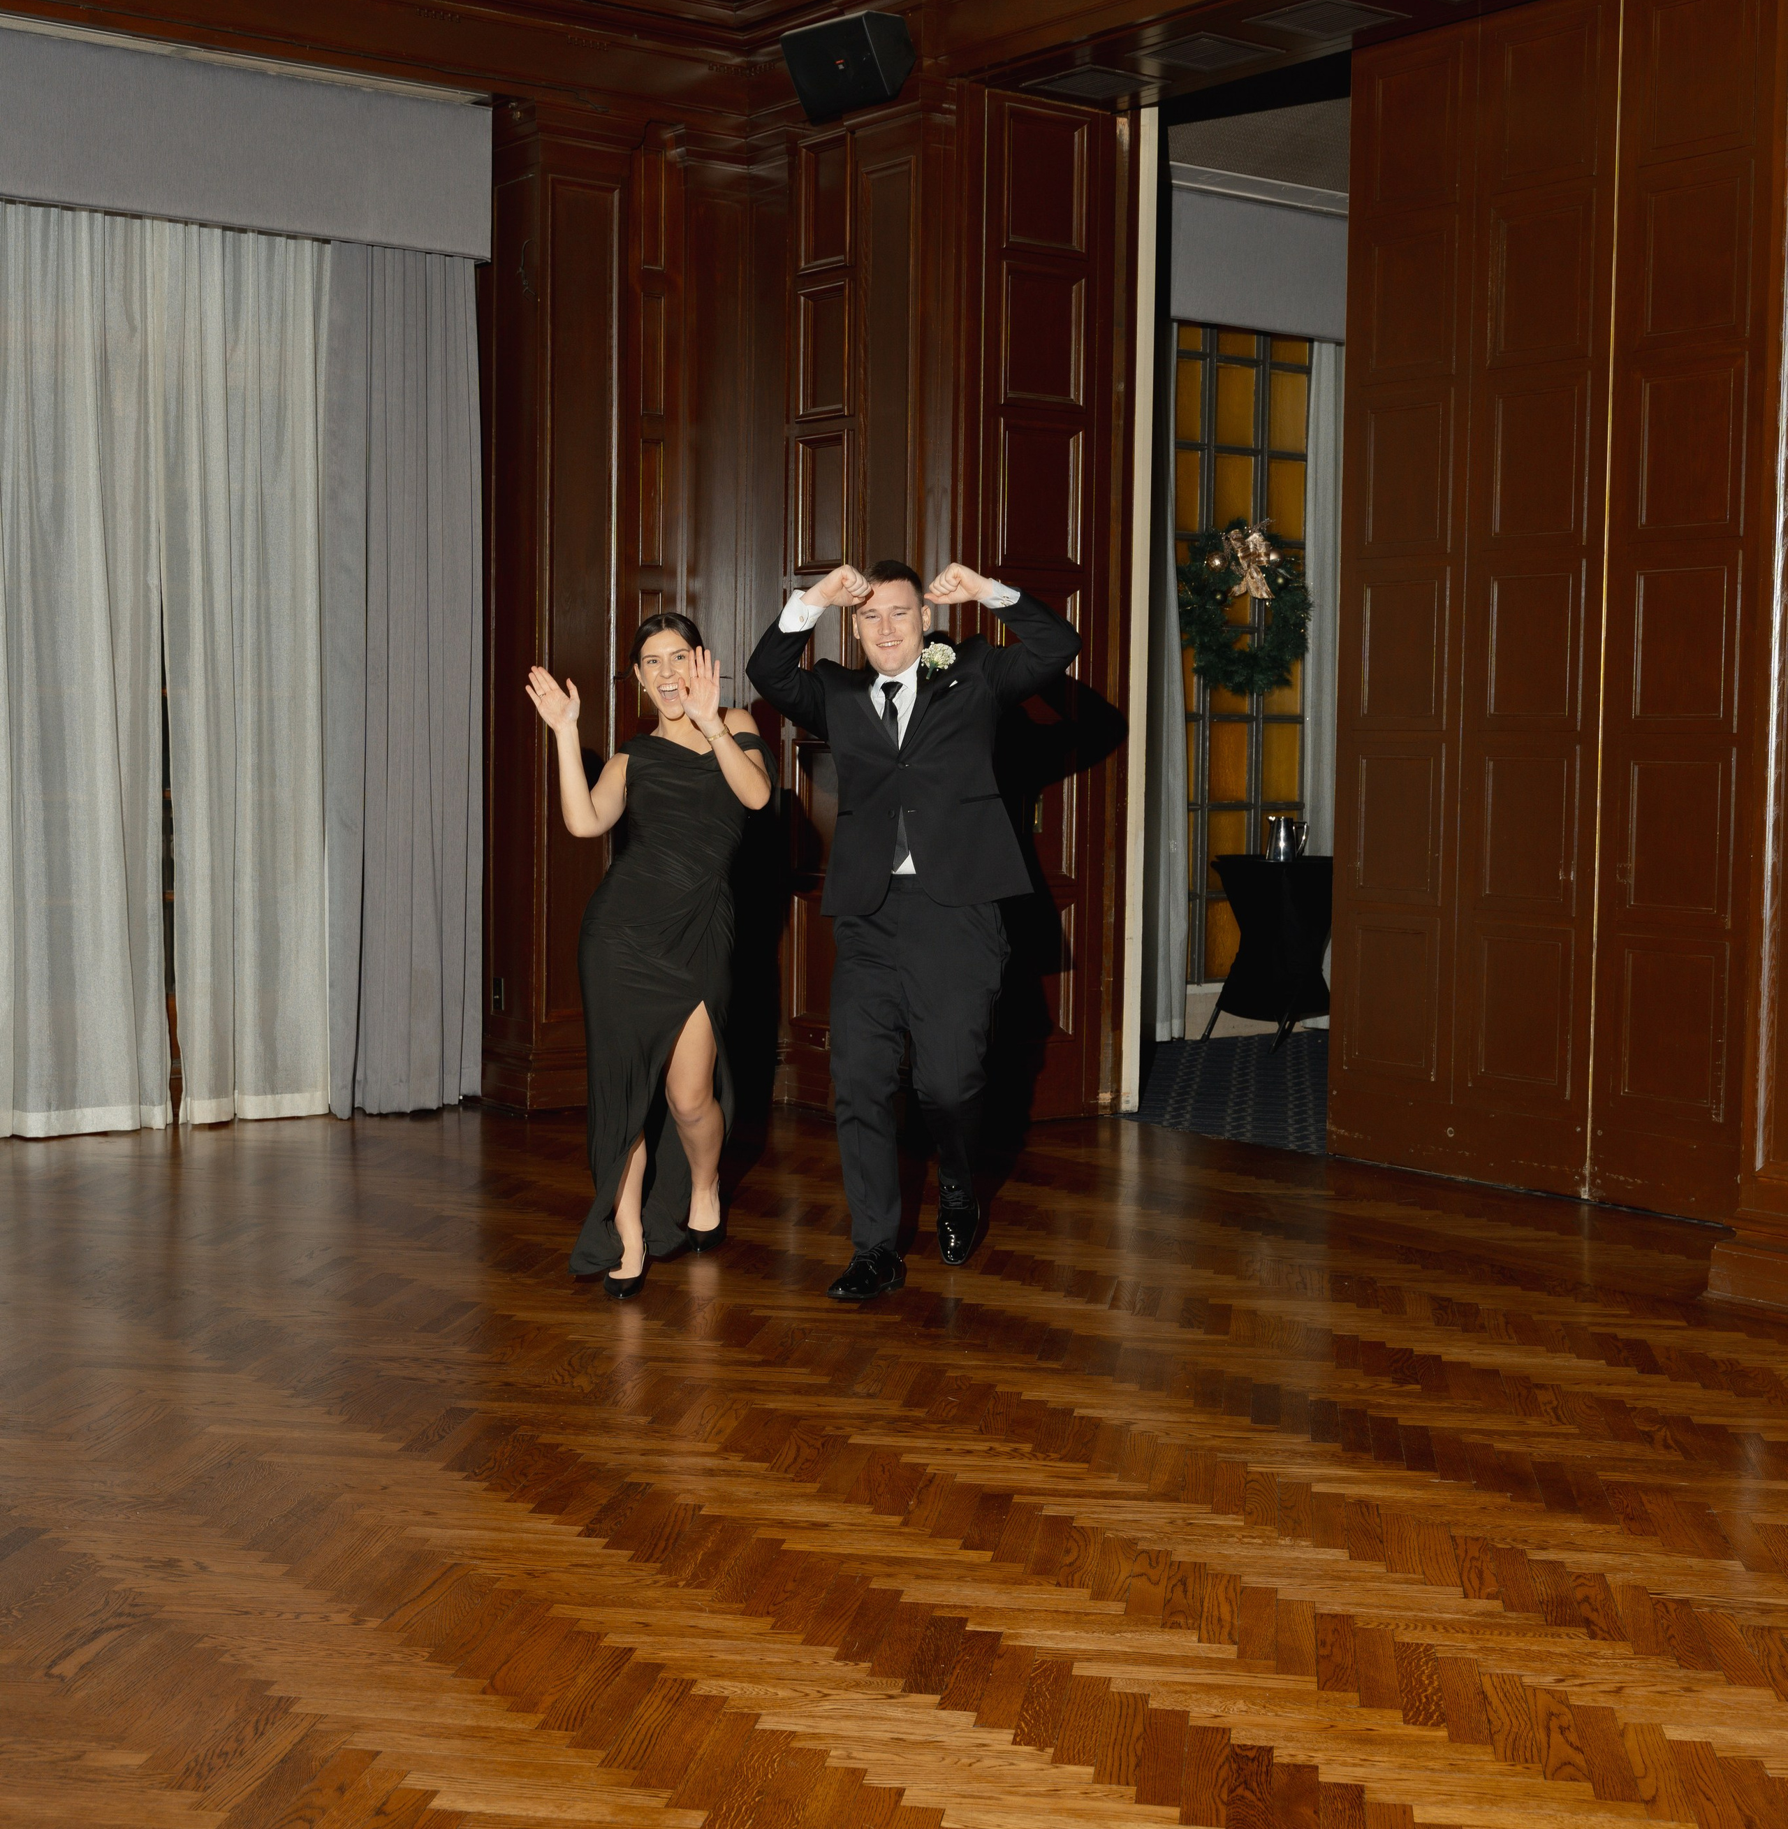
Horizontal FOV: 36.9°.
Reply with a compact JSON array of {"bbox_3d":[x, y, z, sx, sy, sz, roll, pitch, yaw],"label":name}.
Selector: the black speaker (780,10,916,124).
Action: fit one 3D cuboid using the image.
[{"bbox_3d":[-0.147,-2.762,8.750,0.370,0.270,0.240,4,24,43],"label":"black speaker"}]

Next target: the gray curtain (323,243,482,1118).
[{"bbox_3d":[-1.727,-0.846,9.455,0.660,3.070,0.180,-2,5,-37],"label":"gray curtain"}]

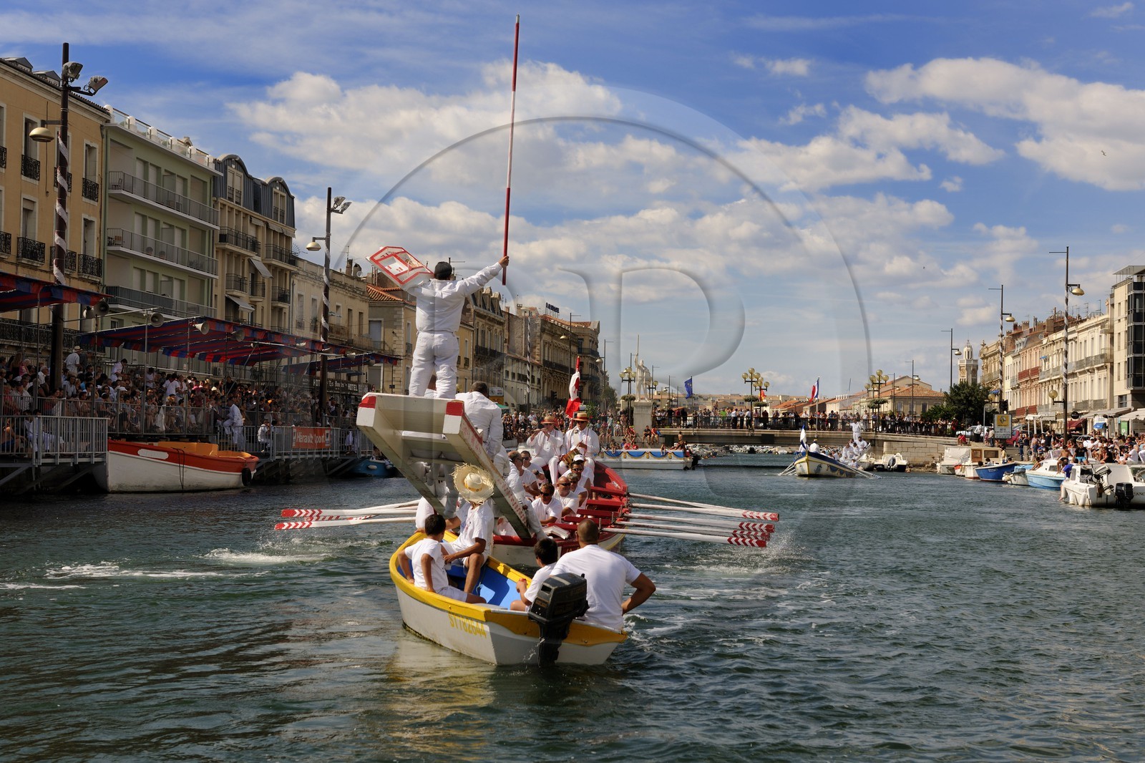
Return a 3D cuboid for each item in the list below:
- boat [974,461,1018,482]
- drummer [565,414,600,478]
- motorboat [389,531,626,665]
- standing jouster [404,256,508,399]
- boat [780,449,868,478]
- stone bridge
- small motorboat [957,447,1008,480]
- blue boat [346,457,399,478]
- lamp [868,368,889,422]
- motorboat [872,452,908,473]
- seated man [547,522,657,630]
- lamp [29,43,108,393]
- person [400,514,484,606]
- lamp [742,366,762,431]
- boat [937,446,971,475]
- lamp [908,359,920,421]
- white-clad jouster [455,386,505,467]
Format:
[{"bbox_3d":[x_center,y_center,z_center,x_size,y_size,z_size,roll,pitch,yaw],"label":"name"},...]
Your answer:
[{"bbox_3d":[23.186,4.996,90.500,1.600,1.100,4.400,1,-2,-12],"label":"boat"},{"bbox_3d":[0.159,1.192,27.900,0.620,1.300,0.750,0,-2,7],"label":"drummer"},{"bbox_3d":[-0.774,1.769,14.100,1.440,0.880,4.300,8,-4,-17],"label":"motorboat"},{"bbox_3d":[-1.440,-0.650,20.600,1.280,1.820,0.500,1,-2,-2],"label":"standing jouster"},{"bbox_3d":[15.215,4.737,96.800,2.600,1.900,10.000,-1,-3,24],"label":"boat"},{"bbox_3d":[21.753,6.123,152.000,28.000,3.800,12.000,0,-2,8],"label":"stone bridge"},{"bbox_3d":[24.116,4.847,97.000,2.100,1.900,5.200,1,-2,8],"label":"small motorboat"},{"bbox_3d":[-8.600,3.660,70.500,1.800,1.000,4.300,2,-2,-20],"label":"blue boat"},{"bbox_3d":[25.400,1.560,137.000,1.550,5.150,1.550,1,-2,0],"label":"lamp"},{"bbox_3d":[23.467,5.950,122.000,2.300,1.500,5.200,1,-2,8],"label":"motorboat"},{"bbox_3d":[0.200,1.740,13.500,0.720,1.220,0.750,1,-2,-16],"label":"seated man"},{"bbox_3d":[-15.059,-3.821,49.000,2.250,12.300,0.800,1,-2,8],"label":"lamp"},{"bbox_3d":[-1.090,1.660,14.300,0.720,1.080,0.460,2,-2,-28],"label":"person"},{"bbox_3d":[15.319,1.510,141.000,1.600,5.500,1.600,1,-2,8],"label":"lamp"},{"bbox_3d":[25.961,5.442,112.500,2.000,1.900,5.000,1,-2,8],"label":"boat"},{"bbox_3d":[48.444,3.629,235.000,2.000,12.600,0.750,1,-2,8],"label":"lamp"},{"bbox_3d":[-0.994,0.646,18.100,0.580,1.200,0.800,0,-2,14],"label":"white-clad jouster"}]

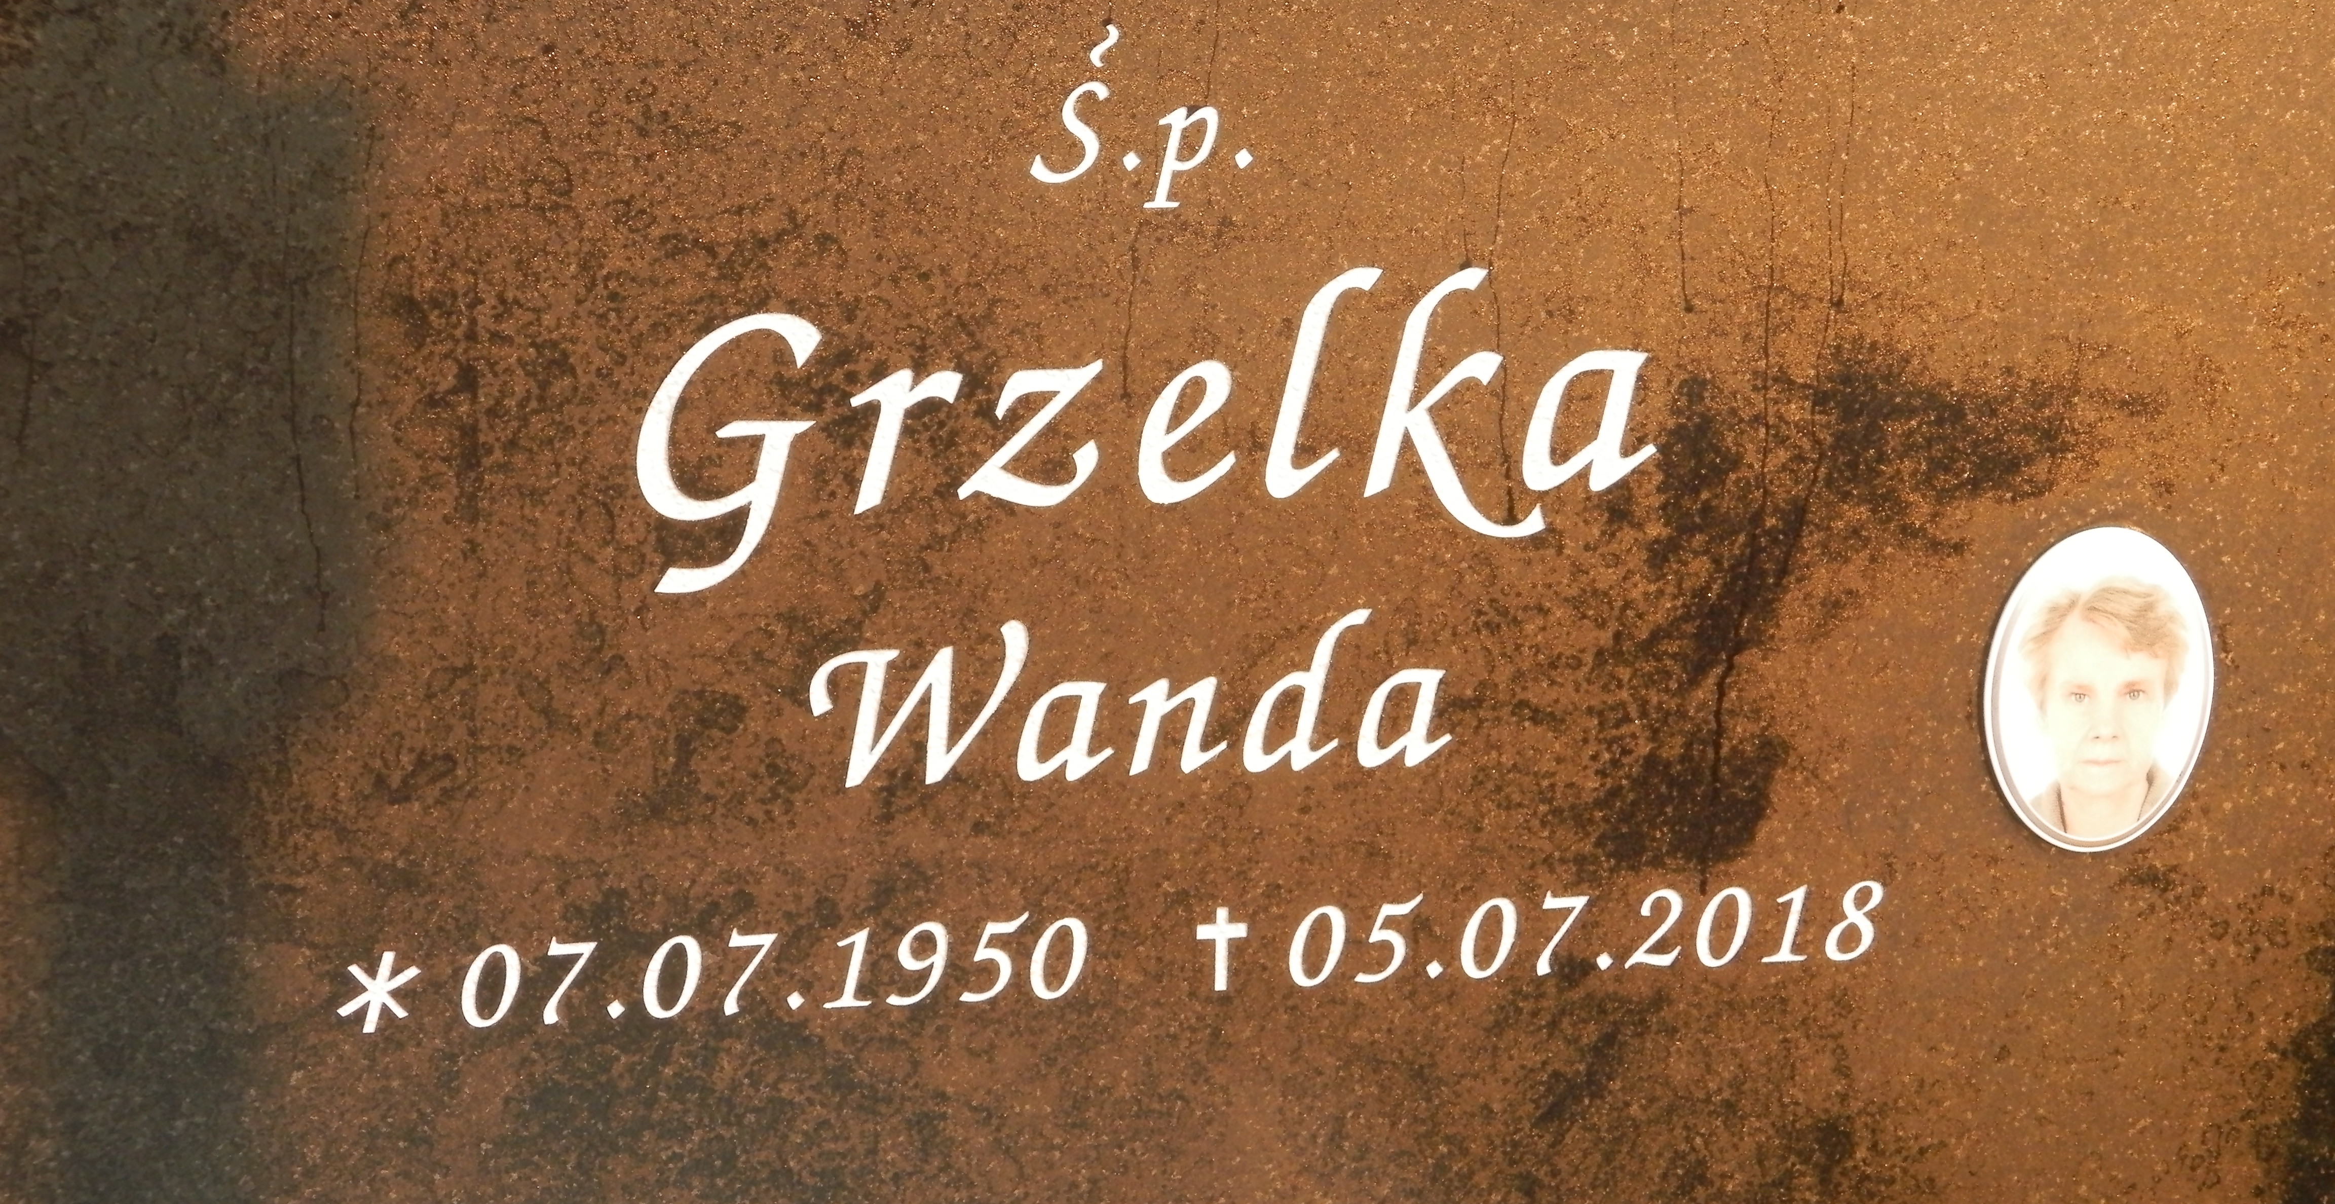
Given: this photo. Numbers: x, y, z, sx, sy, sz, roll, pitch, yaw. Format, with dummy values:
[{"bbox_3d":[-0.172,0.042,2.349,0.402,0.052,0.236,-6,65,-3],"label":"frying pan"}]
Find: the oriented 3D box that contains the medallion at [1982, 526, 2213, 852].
[{"bbox_3d":[0.418,0.040,3.201,0.109,0.149,0.012,-1,12,-13],"label":"medallion"}]

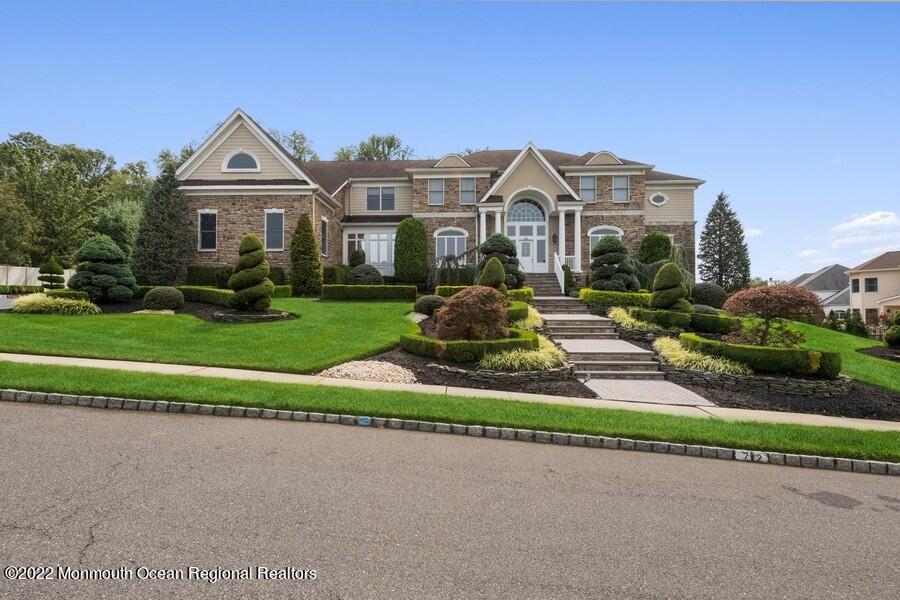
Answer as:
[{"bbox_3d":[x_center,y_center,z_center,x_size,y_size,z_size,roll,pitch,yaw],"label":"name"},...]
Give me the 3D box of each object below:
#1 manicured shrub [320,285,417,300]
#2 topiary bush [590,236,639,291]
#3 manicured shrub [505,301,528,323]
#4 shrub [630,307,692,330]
[{"bbox_3d":[-3.629,-0.337,19.100,4.290,0.660,0.850,0,0,3],"label":"manicured shrub"},{"bbox_3d":[7.465,-1.536,19.200,2.040,2.670,2.040,0,0,3],"label":"topiary bush"},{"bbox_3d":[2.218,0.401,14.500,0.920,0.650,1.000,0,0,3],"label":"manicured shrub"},{"bbox_3d":[6.818,0.588,13.700,2.000,0.690,0.850,0,1,0],"label":"shrub"}]

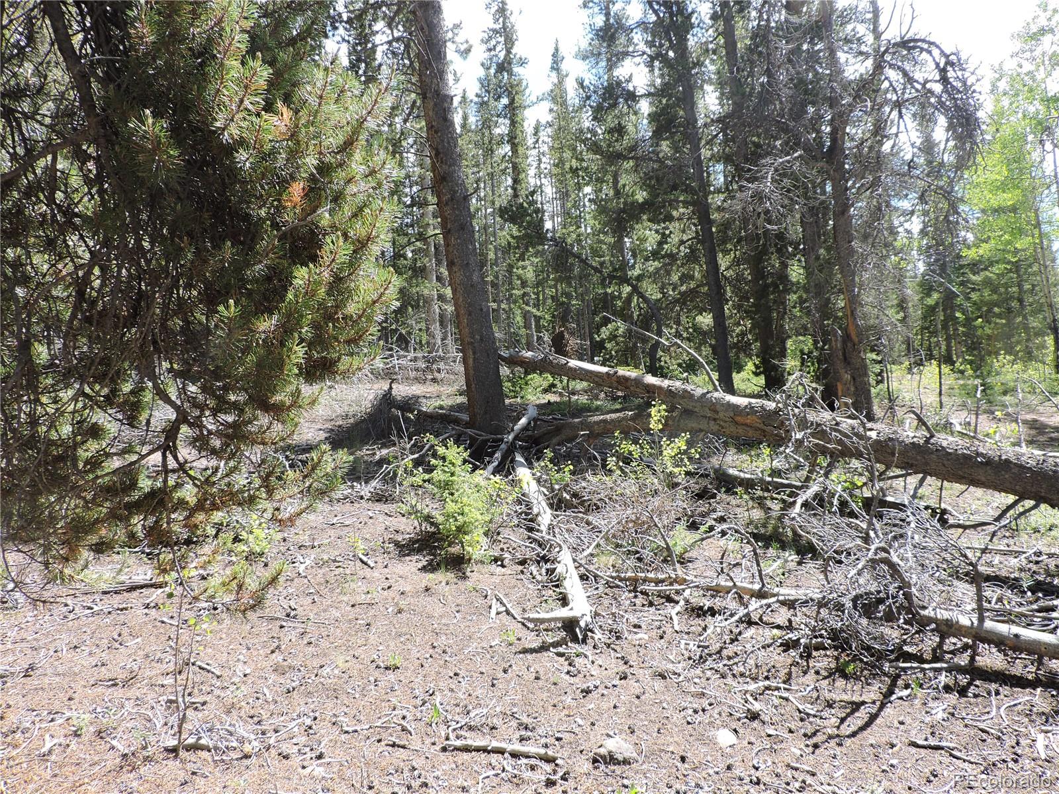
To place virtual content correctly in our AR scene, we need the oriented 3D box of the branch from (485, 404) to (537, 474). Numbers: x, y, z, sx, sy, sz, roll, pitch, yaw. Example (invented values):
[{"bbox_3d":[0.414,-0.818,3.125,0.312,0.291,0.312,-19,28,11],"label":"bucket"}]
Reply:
[{"bbox_3d":[-0.182,0.412,7.150,0.110,0.110,0.929,22,53,17],"label":"branch"}]

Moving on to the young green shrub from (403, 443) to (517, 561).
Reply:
[{"bbox_3d":[-0.486,0.704,5.016,0.723,0.774,0.660,-3,6,0],"label":"young green shrub"}]

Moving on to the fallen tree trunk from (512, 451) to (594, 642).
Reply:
[{"bbox_3d":[-0.031,0.879,5.504,0.340,0.280,3.824,-3,6,-5],"label":"fallen tree trunk"}]

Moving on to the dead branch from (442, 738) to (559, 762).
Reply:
[{"bbox_3d":[-0.110,1.288,2.676,0.440,0.038,0.045,-1,6,14],"label":"dead branch"}]

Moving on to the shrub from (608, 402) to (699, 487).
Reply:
[{"bbox_3d":[1.117,0.430,6.631,0.777,0.762,0.650,-3,6,0],"label":"shrub"}]

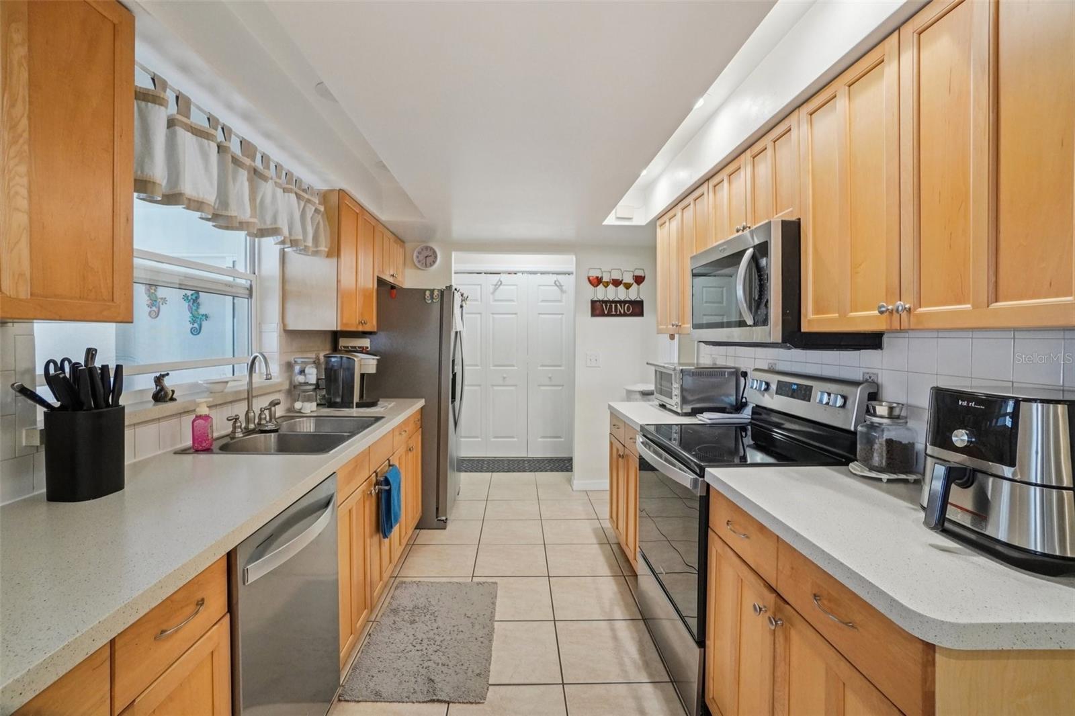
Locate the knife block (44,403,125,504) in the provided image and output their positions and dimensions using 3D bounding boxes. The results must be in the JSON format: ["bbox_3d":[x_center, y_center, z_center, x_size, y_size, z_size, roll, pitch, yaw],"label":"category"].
[{"bbox_3d":[-1.223,0.253,1.215,0.152,0.238,0.108,-1,4,-43],"label":"knife block"}]

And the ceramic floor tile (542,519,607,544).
[{"bbox_3d":[0.259,1.231,3.180,0.432,0.010,0.403,0,2,-2],"label":"ceramic floor tile"}]

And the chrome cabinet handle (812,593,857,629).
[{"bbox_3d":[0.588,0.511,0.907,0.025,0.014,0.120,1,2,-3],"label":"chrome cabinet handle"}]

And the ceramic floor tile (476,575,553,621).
[{"bbox_3d":[-0.136,1.255,2.343,0.425,0.010,0.386,1,3,-3],"label":"ceramic floor tile"}]

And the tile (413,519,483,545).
[{"bbox_3d":[-0.606,1.211,3.110,0.426,0.010,0.394,1,2,-3],"label":"tile"}]

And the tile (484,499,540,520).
[{"bbox_3d":[-0.190,1.195,3.517,0.425,0.010,0.386,1,3,-3],"label":"tile"}]

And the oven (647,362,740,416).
[{"bbox_3d":[1.020,0.198,2.918,0.395,0.277,0.425,1,3,-7],"label":"oven"}]

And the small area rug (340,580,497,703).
[{"bbox_3d":[-0.484,1.259,2.088,0.550,0.020,0.820,0,2,-2],"label":"small area rug"}]

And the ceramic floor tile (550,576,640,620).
[{"bbox_3d":[0.294,1.264,2.363,0.425,0.010,0.386,1,3,-3],"label":"ceramic floor tile"}]

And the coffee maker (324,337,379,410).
[{"bbox_3d":[-1.191,0.138,2.902,0.315,0.345,0.240,0,2,-2],"label":"coffee maker"}]

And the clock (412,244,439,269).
[{"bbox_3d":[-0.956,-0.872,3.860,0.245,0.245,0.040,0,2,-2],"label":"clock"}]

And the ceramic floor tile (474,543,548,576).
[{"bbox_3d":[-0.156,1.247,2.760,0.432,0.010,0.403,0,2,-2],"label":"ceramic floor tile"}]

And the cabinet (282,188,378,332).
[{"bbox_3d":[-1.268,-0.564,2.832,0.305,0.775,0.710,1,3,-3],"label":"cabinet"}]

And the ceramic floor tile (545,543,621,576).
[{"bbox_3d":[0.276,1.244,2.754,0.425,0.010,0.386,1,3,-3],"label":"ceramic floor tile"}]

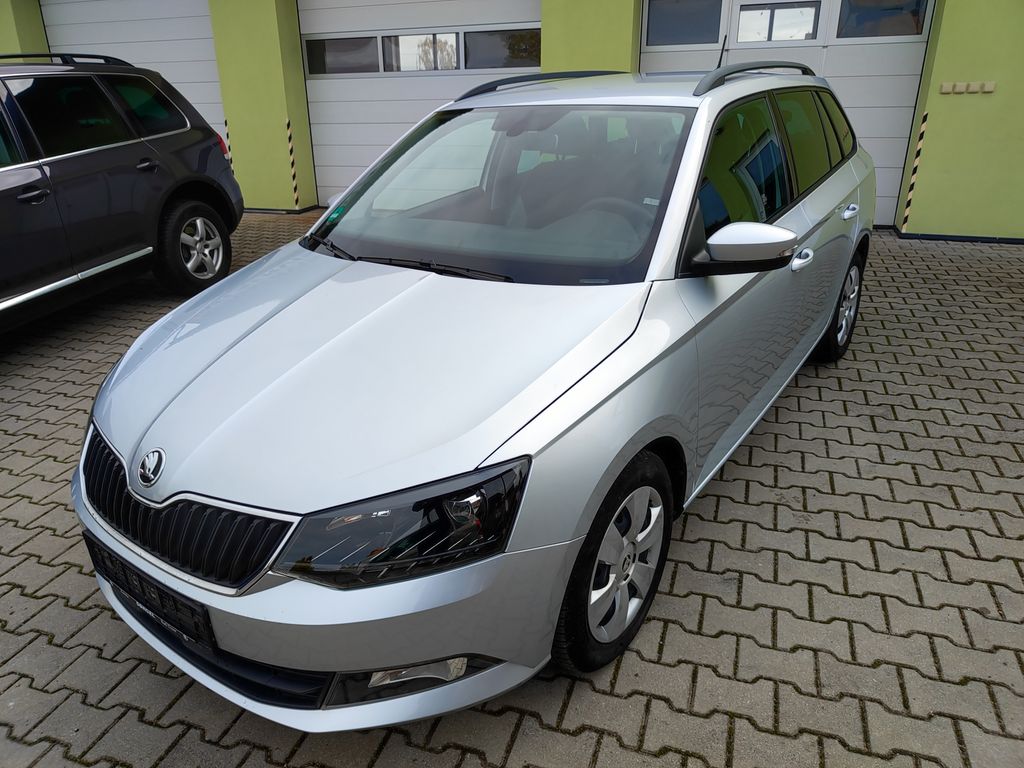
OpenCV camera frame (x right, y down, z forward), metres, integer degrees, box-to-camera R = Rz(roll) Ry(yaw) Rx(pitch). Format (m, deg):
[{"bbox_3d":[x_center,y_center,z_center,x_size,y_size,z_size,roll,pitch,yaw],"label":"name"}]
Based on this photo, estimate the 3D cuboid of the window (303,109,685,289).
[{"bbox_3d":[-0.064,-0.709,2.277,1.400,0.130,0.800,14,61,34],"label":"window"}]

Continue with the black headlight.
[{"bbox_3d":[-0.205,0.273,1.333,0.380,0.220,0.390,14,29,34],"label":"black headlight"}]

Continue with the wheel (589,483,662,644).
[{"bbox_3d":[0.252,0.454,1.806,0.150,0.410,0.410,14,29,34],"label":"wheel"}]

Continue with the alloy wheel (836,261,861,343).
[{"bbox_3d":[1.710,-0.417,3.598,0.150,0.410,0.410,14,29,34],"label":"alloy wheel"}]

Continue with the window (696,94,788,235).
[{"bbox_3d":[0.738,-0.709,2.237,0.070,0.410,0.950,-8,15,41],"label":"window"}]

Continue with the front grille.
[{"bbox_3d":[-0.808,0.284,1.560,0.860,0.200,0.160,14,29,34],"label":"front grille"}]

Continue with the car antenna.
[{"bbox_3d":[1.111,-1.741,3.602,0.025,0.210,0.030,14,2,34],"label":"car antenna"}]

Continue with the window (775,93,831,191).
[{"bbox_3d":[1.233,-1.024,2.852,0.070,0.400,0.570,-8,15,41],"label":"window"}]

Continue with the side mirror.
[{"bbox_3d":[0.635,-0.366,1.868,0.240,0.160,0.190,14,29,34],"label":"side mirror"}]

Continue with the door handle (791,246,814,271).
[{"bbox_3d":[1.069,-0.461,2.488,0.055,0.055,0.210,14,29,34],"label":"door handle"}]

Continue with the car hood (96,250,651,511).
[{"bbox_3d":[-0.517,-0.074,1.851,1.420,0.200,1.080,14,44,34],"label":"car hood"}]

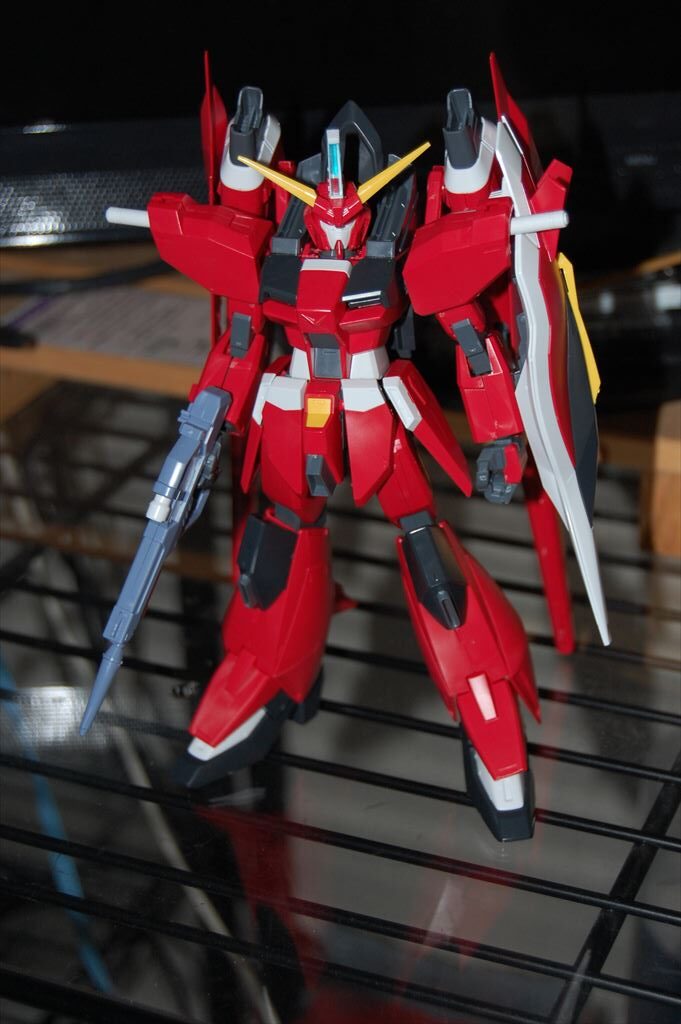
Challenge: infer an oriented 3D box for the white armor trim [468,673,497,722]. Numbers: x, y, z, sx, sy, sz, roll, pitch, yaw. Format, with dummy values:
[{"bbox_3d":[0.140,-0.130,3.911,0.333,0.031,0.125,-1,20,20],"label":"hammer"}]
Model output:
[{"bbox_3d":[0.038,0.050,0.529,0.005,0.012,0.003,-14,-9,-14],"label":"white armor trim"}]

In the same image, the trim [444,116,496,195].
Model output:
[{"bbox_3d":[0.033,-0.090,0.497,0.013,0.018,0.013,5,28,11],"label":"trim"}]

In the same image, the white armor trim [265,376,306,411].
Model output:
[{"bbox_3d":[-0.013,-0.029,0.471,0.010,0.007,0.005,2,28,7],"label":"white armor trim"}]

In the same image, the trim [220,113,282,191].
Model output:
[{"bbox_3d":[-0.022,-0.089,0.485,0.013,0.017,0.011,2,28,7],"label":"trim"}]

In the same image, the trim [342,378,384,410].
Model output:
[{"bbox_3d":[0.005,-0.028,0.469,0.010,0.007,0.005,2,28,7],"label":"trim"}]

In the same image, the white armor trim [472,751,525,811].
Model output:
[{"bbox_3d":[0.041,0.070,0.510,0.013,0.007,0.016,-2,28,1],"label":"white armor trim"}]

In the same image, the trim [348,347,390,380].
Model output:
[{"bbox_3d":[0.007,-0.036,0.474,0.010,0.007,0.008,2,28,7],"label":"trim"}]

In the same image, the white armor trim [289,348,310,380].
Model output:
[{"bbox_3d":[-0.010,-0.038,0.503,0.005,0.009,0.006,6,28,13],"label":"white armor trim"}]

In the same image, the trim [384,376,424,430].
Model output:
[{"bbox_3d":[0.016,-0.028,0.503,0.005,0.015,0.005,-23,20,22],"label":"trim"}]

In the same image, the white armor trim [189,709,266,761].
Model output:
[{"bbox_3d":[-0.033,0.061,0.561,0.013,0.009,0.025,22,35,37],"label":"white armor trim"}]

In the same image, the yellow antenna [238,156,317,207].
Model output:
[{"bbox_3d":[-0.015,-0.077,0.452,0.021,0.004,0.003,29,26,10],"label":"yellow antenna"}]

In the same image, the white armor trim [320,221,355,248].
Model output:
[{"bbox_3d":[-0.001,-0.064,0.453,0.008,0.005,0.004,-2,28,1],"label":"white armor trim"}]

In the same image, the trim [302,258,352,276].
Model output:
[{"bbox_3d":[-0.003,-0.061,0.487,0.013,0.004,0.004,6,28,13],"label":"trim"}]

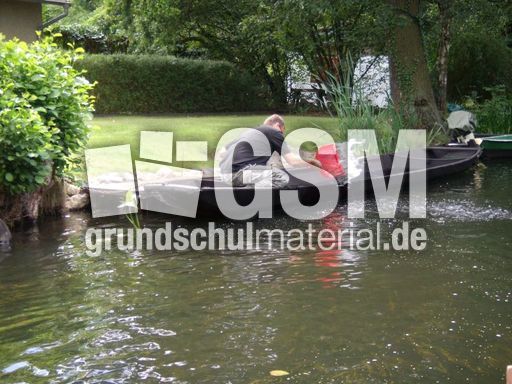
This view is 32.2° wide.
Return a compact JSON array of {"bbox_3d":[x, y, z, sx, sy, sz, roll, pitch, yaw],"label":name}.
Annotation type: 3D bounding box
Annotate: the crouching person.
[{"bbox_3d":[0.148,-0.403,9.050,0.900,0.800,0.580,-5,9,-34],"label":"crouching person"}]

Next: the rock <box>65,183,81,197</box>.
[{"bbox_3d":[-1.902,-0.026,9.200,0.180,0.140,0.160,-1,6,-12],"label":"rock"}]

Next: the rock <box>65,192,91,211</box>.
[{"bbox_3d":[-1.730,0.088,8.650,0.235,0.170,0.190,0,7,0],"label":"rock"}]

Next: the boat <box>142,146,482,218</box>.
[{"bbox_3d":[0.827,-0.118,9.993,1.357,0.396,5.501,6,10,41],"label":"boat"}]

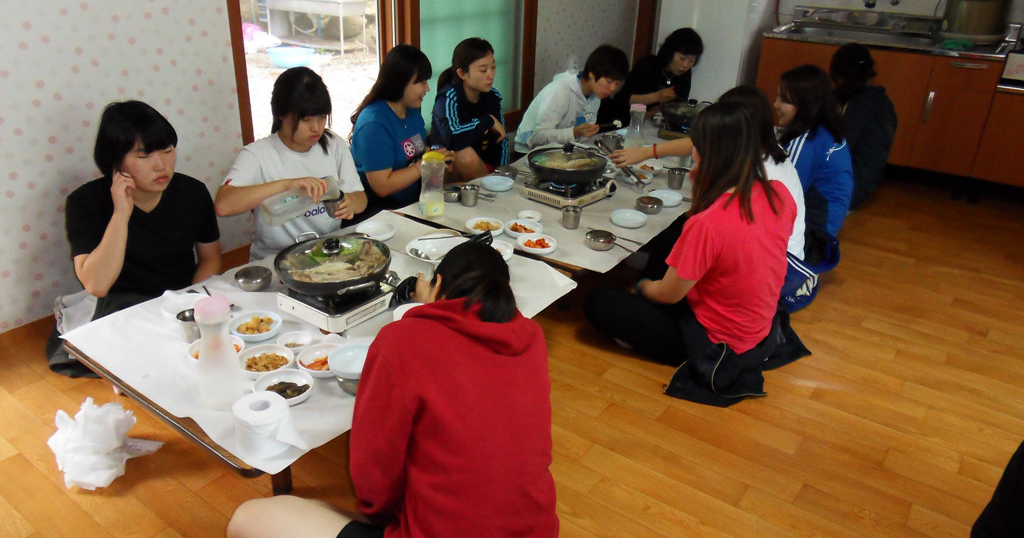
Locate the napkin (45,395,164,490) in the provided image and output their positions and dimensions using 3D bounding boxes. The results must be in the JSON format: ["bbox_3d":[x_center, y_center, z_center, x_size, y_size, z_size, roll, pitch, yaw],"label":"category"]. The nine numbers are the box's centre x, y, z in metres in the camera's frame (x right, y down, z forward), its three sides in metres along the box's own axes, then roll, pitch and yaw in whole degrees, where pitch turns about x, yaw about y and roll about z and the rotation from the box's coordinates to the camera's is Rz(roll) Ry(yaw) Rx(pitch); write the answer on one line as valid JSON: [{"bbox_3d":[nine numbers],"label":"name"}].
[{"bbox_3d":[-1.026,0.423,1.780,0.220,0.150,0.170,-11,28,-28],"label":"napkin"}]

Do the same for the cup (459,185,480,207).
[{"bbox_3d":[-0.158,-0.284,2.719,0.073,0.072,0.073,2,24,-1],"label":"cup"}]

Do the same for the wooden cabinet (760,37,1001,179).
[{"bbox_3d":[2.276,-1.095,4.522,1.304,0.652,0.550,18,29,32],"label":"wooden cabinet"}]

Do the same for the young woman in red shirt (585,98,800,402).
[{"bbox_3d":[0.582,-0.132,2.319,0.620,0.840,0.660,-20,33,-40],"label":"young woman in red shirt"}]

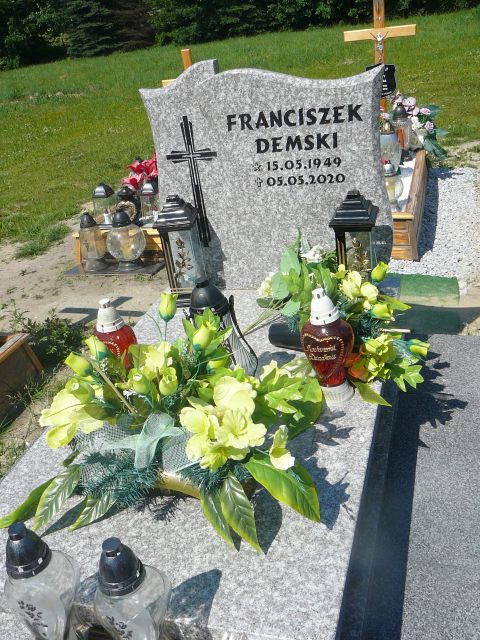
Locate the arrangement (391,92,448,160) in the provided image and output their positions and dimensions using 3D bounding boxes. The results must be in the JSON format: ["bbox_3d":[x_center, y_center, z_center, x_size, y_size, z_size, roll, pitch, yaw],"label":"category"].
[{"bbox_3d":[1.147,-1.236,4.132,0.340,0.380,0.280,1,29,18],"label":"arrangement"}]

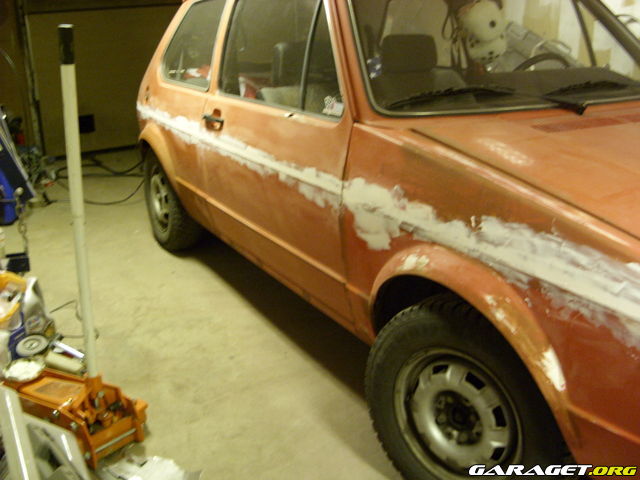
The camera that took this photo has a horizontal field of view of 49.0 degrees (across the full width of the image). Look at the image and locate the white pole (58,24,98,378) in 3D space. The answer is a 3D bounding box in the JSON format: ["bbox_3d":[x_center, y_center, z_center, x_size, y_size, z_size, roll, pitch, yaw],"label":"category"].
[{"bbox_3d":[-0.635,-0.057,1.865,0.037,0.985,0.037,3,21,0],"label":"white pole"}]

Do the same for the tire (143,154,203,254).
[{"bbox_3d":[-0.776,-0.224,3.716,0.168,0.575,0.575,-10,20,-27],"label":"tire"}]

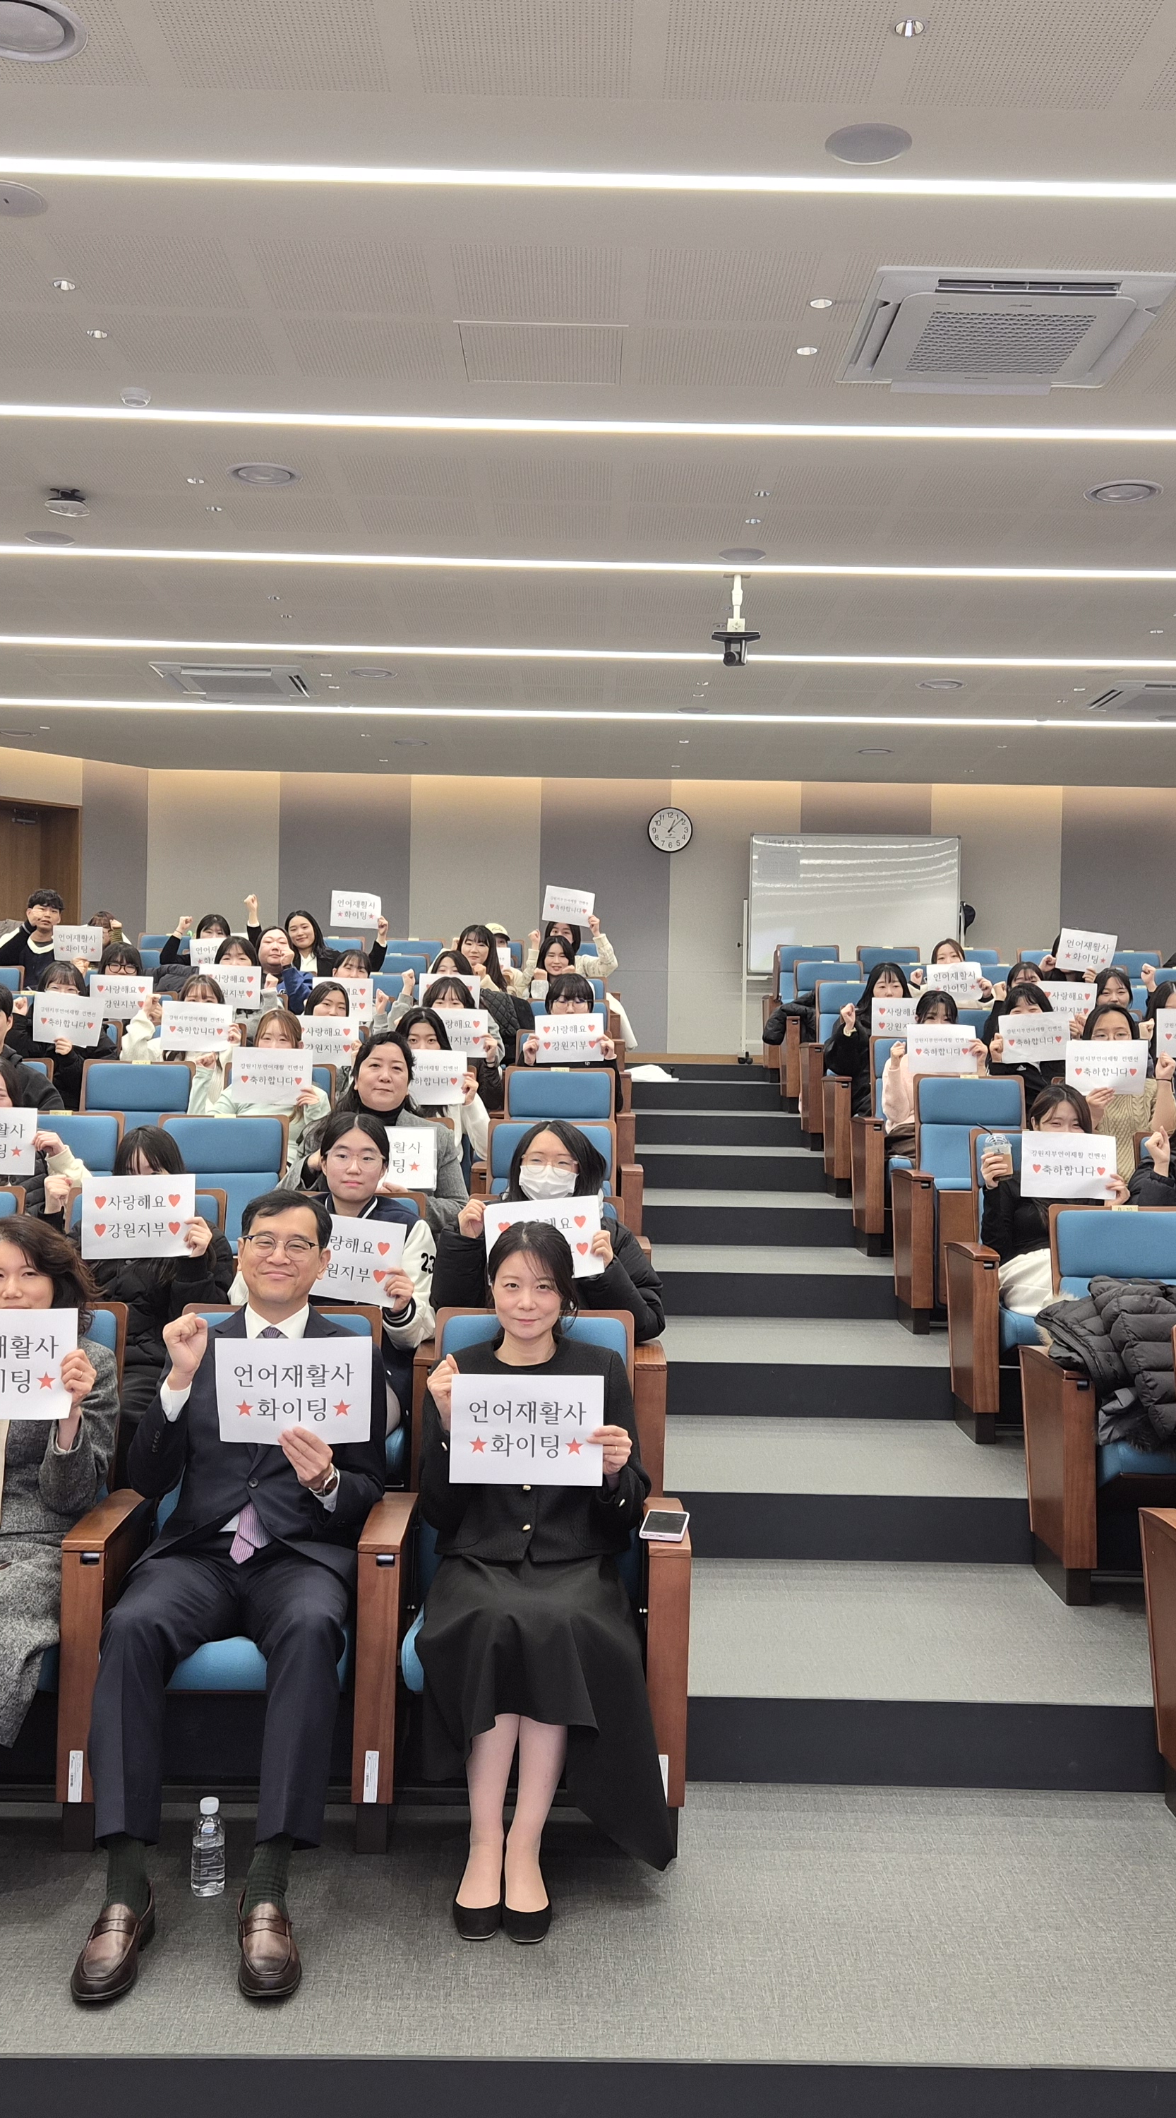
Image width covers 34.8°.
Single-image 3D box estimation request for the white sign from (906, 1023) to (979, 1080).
[{"bbox_3d":[1.542,-0.037,8.150,0.297,0.210,0.020,1,0,6],"label":"white sign"}]

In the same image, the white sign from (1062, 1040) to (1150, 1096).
[{"bbox_3d":[1.968,0.032,7.100,0.297,0.210,0.012,1,-8,13],"label":"white sign"}]

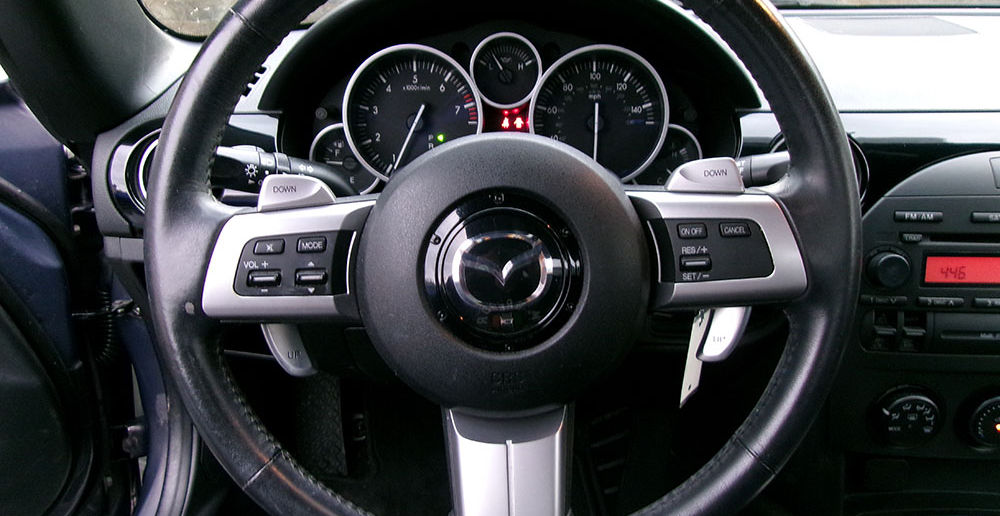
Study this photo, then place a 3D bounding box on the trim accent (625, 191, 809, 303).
[{"bbox_3d":[0.115,-0.005,0.414,0.093,0.062,0.024,0,-3,0],"label":"trim accent"}]

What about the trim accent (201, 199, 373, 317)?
[{"bbox_3d":[-0.113,0.000,0.414,0.090,0.063,0.024,0,-3,0],"label":"trim accent"}]

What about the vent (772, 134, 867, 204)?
[{"bbox_3d":[0.247,-0.065,0.608,0.080,0.080,0.045,0,7,0],"label":"vent"}]

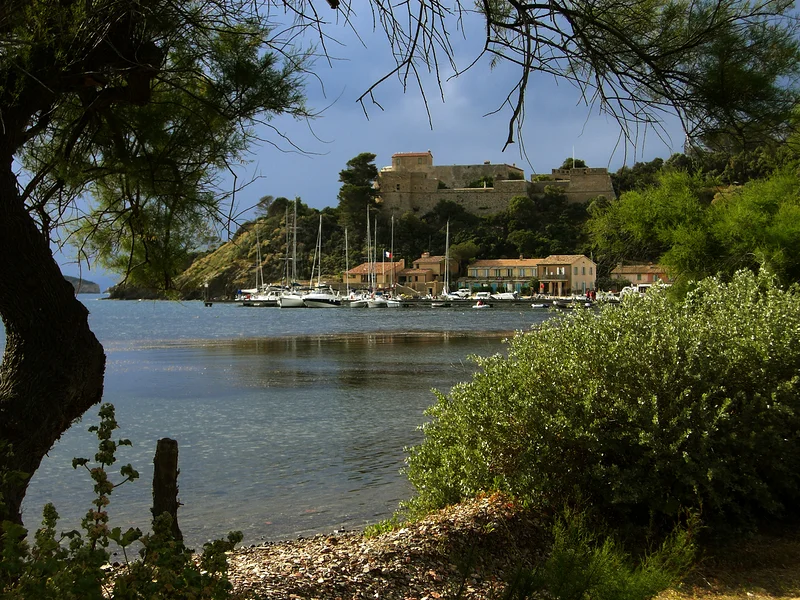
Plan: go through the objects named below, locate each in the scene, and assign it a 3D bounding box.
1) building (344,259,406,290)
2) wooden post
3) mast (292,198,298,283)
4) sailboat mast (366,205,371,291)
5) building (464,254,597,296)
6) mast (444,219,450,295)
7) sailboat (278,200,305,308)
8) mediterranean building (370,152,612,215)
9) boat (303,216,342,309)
[{"bbox_3d":[-4.930,-5.350,320.000,10.000,6.400,8.000,0,0,35],"label":"building"},{"bbox_3d":[-2.003,1.683,13.200,0.220,0.980,0.220,-2,0,0],"label":"wooden post"},{"bbox_3d":[-19.830,-10.647,290.000,0.280,17.200,0.280,0,0,0],"label":"mast"},{"bbox_3d":[-5.952,-9.825,291.000,0.250,16.800,0.250,0,0,0],"label":"sailboat mast"},{"bbox_3d":[27.145,-4.983,318.000,25.000,8.700,10.000,0,0,30],"label":"building"},{"bbox_3d":[9.401,-8.556,300.000,0.270,15.000,0.270,0,0,0],"label":"mast"},{"bbox_3d":[-19.488,-8.746,290.000,4.000,20.300,12.000,0,0,35],"label":"sailboat"},{"bbox_3d":[23.779,-29.532,390.000,58.500,16.200,34.000,0,0,0],"label":"mediterranean building"},{"bbox_3d":[-14.589,-7.105,289.000,3.400,17.200,9.500,0,0,42],"label":"boat"}]

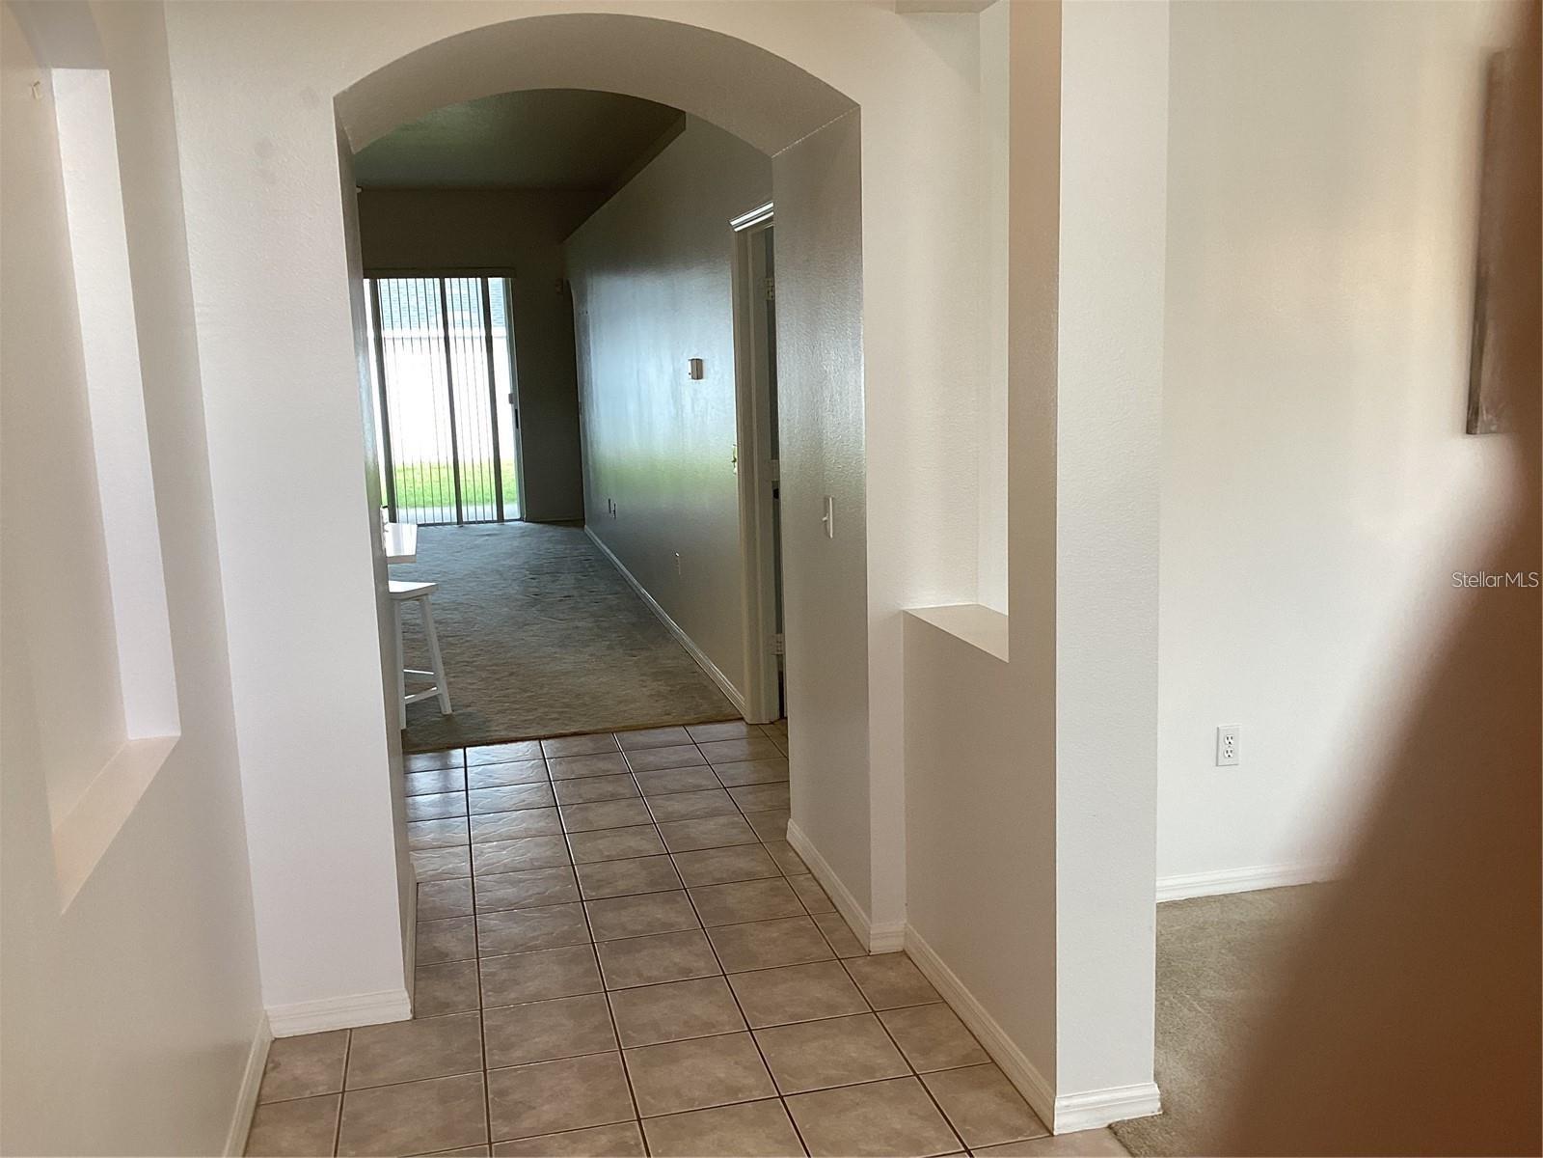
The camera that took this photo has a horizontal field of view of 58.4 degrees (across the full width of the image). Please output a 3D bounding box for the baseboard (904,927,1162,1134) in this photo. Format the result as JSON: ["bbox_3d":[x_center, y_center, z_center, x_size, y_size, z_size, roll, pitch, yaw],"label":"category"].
[{"bbox_3d":[0.584,1.009,3.263,0.251,0.083,0.918,-4,10,-13],"label":"baseboard"}]

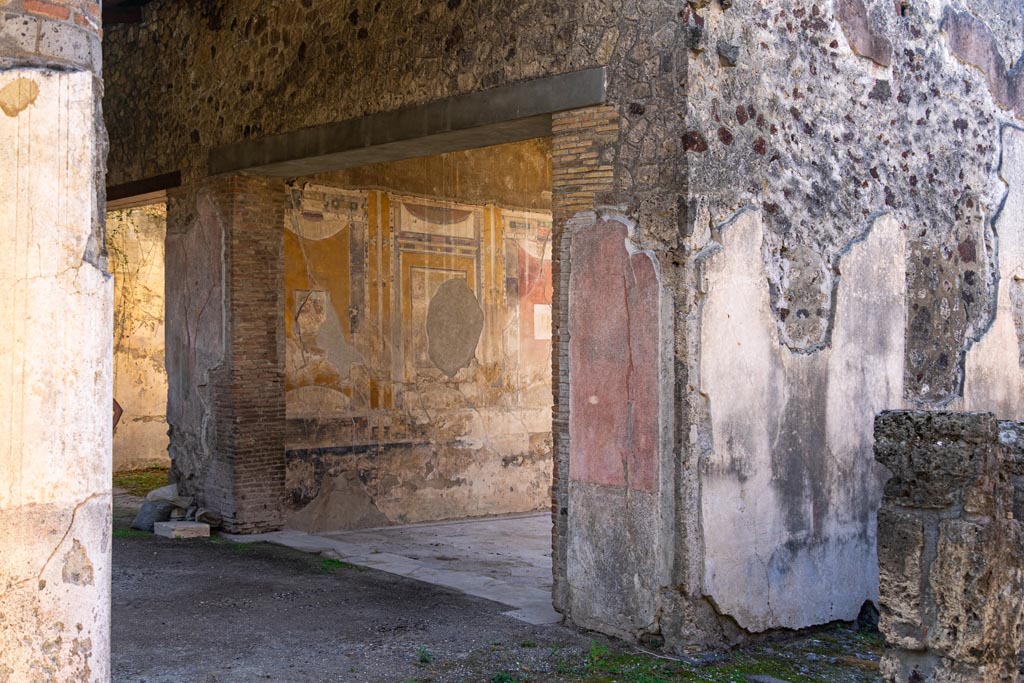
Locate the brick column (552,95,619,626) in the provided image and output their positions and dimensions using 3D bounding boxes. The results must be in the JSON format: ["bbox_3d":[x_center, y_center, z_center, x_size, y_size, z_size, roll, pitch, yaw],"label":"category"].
[{"bbox_3d":[0.551,0.138,5.895,0.460,2.789,0.466,1,1,44],"label":"brick column"}]

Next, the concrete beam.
[{"bbox_3d":[-0.787,-1.396,7.171,4.023,0.200,0.486,1,1,44],"label":"concrete beam"}]

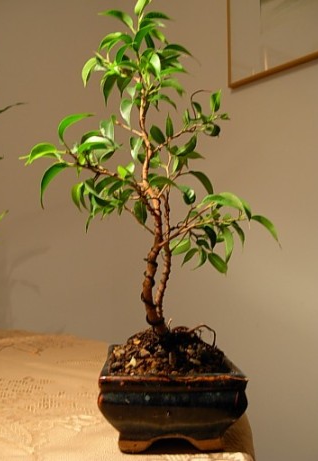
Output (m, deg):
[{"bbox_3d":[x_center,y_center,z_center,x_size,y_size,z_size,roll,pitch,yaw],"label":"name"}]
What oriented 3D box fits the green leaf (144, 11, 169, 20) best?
[{"bbox_3d":[-0.002,-0.246,0.580,0.031,0.009,0.014,1,31,-7],"label":"green leaf"}]

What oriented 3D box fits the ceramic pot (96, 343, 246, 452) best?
[{"bbox_3d":[0.009,0.171,0.527,0.130,0.069,0.175,0,-4,-3],"label":"ceramic pot"}]

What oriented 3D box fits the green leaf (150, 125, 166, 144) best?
[{"bbox_3d":[0.000,-0.099,0.520,0.012,0.023,0.006,-40,18,-11],"label":"green leaf"}]

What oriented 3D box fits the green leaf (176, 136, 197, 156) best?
[{"bbox_3d":[0.031,-0.093,0.555,0.011,0.032,0.012,42,-3,8],"label":"green leaf"}]

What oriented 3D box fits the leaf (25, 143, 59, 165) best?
[{"bbox_3d":[-0.127,-0.083,0.545,0.037,0.023,0.014,0,-4,0],"label":"leaf"}]

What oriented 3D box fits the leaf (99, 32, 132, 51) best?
[{"bbox_3d":[-0.043,-0.189,0.505,0.035,0.014,0.015,-15,27,-15],"label":"leaf"}]

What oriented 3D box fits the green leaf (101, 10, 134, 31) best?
[{"bbox_3d":[-0.046,-0.243,0.580,0.043,0.014,0.010,24,-54,-11],"label":"green leaf"}]

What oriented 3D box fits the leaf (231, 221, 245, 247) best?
[{"bbox_3d":[0.080,0.003,0.505,0.008,0.028,0.011,-24,0,34],"label":"leaf"}]

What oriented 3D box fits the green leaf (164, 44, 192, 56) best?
[{"bbox_3d":[0.022,-0.200,0.562,0.031,0.013,0.014,0,-4,0],"label":"green leaf"}]

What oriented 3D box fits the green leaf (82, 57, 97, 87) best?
[{"bbox_3d":[-0.069,-0.157,0.500,0.010,0.032,0.012,26,-13,-23],"label":"green leaf"}]

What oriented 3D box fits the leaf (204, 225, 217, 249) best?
[{"bbox_3d":[0.055,0.007,0.540,0.013,0.026,0.013,1,-4,-17],"label":"leaf"}]

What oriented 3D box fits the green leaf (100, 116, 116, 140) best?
[{"bbox_3d":[-0.056,-0.111,0.552,0.016,0.027,0.013,0,-4,0],"label":"green leaf"}]

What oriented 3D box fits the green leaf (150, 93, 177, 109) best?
[{"bbox_3d":[0.004,-0.131,0.510,0.029,0.011,0.012,24,24,6],"label":"green leaf"}]

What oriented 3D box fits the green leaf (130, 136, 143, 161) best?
[{"bbox_3d":[-0.023,-0.083,0.515,0.012,0.025,0.009,-7,-12,17],"label":"green leaf"}]

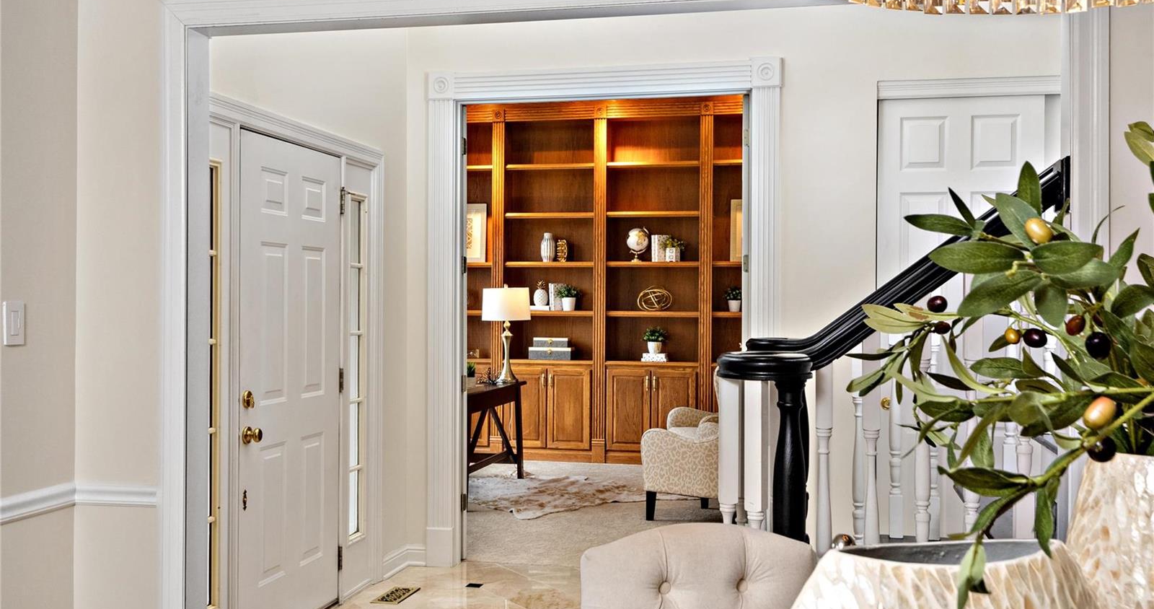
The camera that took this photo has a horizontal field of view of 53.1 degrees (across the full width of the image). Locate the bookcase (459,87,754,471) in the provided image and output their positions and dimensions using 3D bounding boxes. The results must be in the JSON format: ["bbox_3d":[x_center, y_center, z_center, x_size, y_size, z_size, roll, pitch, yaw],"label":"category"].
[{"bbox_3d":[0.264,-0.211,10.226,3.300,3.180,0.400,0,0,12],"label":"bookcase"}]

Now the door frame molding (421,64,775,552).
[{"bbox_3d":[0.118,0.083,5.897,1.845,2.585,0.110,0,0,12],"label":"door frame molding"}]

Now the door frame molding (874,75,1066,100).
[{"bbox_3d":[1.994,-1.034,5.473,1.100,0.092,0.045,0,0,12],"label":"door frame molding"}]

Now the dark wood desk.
[{"bbox_3d":[-0.917,0.993,8.469,0.740,0.760,1.600,0,0,12],"label":"dark wood desk"}]

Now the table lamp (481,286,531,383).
[{"bbox_3d":[-0.564,0.248,9.070,0.385,0.757,0.385,0,0,0],"label":"table lamp"}]

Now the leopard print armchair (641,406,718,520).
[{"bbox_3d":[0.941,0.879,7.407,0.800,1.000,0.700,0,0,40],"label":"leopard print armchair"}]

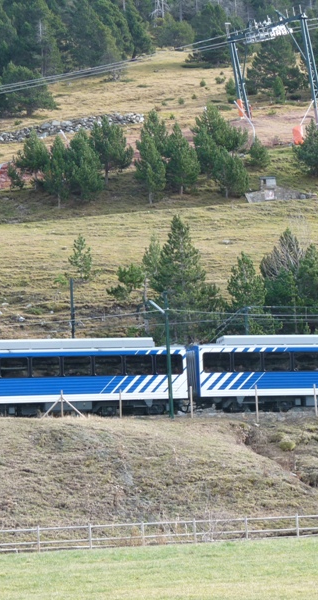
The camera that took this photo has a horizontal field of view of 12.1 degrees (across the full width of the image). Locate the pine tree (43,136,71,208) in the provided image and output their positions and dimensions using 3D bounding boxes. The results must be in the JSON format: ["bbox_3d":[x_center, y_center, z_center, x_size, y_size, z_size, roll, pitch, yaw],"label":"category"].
[{"bbox_3d":[-9.324,-11.713,138.000,2.572,6.548,2.572,-2,-6,0],"label":"pine tree"}]

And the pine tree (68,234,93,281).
[{"bbox_3d":[-5.462,-2.944,105.191,1.750,3.330,1.750,-2,-7,0],"label":"pine tree"}]

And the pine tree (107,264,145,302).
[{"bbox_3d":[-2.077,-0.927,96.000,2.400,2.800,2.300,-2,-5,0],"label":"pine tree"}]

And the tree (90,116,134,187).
[{"bbox_3d":[-4.435,-13.634,137.370,3.920,6.430,3.920,-2,-7,0],"label":"tree"}]

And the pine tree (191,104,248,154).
[{"bbox_3d":[5.624,-15.739,142.000,5.200,5.800,5.000,-2,-5,0],"label":"pine tree"}]

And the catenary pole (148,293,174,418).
[{"bbox_3d":[0.094,2.933,76.801,0.300,6.350,2.400,0,-7,-23],"label":"catenary pole"}]

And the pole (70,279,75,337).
[{"bbox_3d":[-4.838,2.166,84.500,0.200,6.800,0.200,-2,-5,0],"label":"pole"}]

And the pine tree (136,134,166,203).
[{"bbox_3d":[-0.706,-11.467,132.500,2.652,6.262,2.652,-3,-6,0],"label":"pine tree"}]

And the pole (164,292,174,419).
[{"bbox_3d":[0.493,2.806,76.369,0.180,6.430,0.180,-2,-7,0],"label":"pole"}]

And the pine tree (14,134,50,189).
[{"bbox_3d":[-12.379,-13.651,147.000,3.719,5.619,3.719,-2,-6,0],"label":"pine tree"}]

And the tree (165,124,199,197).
[{"bbox_3d":[2.037,-12.720,136.000,3.096,6.518,3.096,-3,-6,0],"label":"tree"}]

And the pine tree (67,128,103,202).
[{"bbox_3d":[-6.476,-11.904,132.366,3.160,6.370,3.160,-2,-7,0],"label":"pine tree"}]

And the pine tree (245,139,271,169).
[{"bbox_3d":[9.737,-14.385,147.000,2.417,3.034,2.417,-3,-6,0],"label":"pine tree"}]

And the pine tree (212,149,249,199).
[{"bbox_3d":[6.711,-11.921,141.000,3.567,4.739,3.567,-2,-6,0],"label":"pine tree"}]

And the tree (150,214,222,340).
[{"bbox_3d":[1.658,-1.158,94.000,4.500,8.400,4.400,-2,-5,0],"label":"tree"}]

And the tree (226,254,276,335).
[{"bbox_3d":[5.480,-0.148,89.000,2.759,5.332,2.759,-3,-6,0],"label":"tree"}]

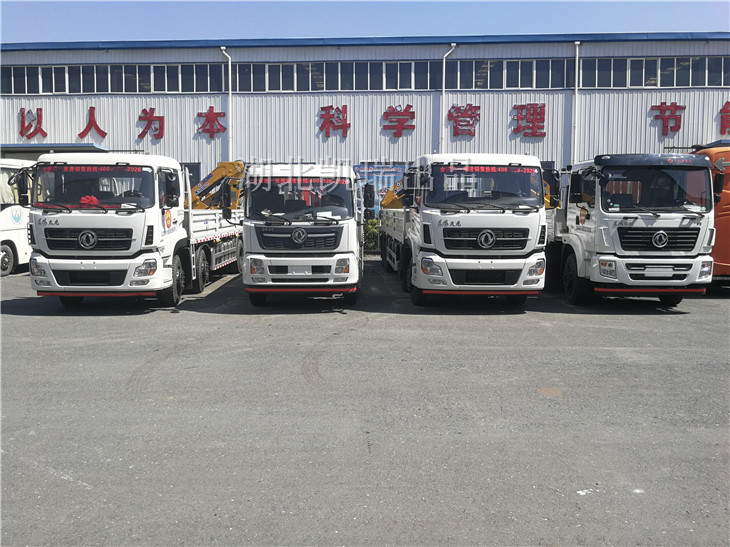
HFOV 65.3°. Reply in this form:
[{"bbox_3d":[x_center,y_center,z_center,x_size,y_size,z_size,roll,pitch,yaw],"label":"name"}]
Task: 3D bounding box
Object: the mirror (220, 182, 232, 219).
[{"bbox_3d":[-2.746,-1.440,11.350,0.200,0.690,0.120,1,6,8],"label":"mirror"}]

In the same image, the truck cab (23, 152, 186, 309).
[{"bbox_3d":[-5.183,-0.812,11.629,2.510,3.080,2.200,0,6,-2],"label":"truck cab"}]

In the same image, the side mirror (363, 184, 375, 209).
[{"bbox_3d":[0.090,-1.542,11.400,0.195,0.450,0.100,-1,5,-18],"label":"side mirror"}]

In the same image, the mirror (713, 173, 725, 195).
[{"bbox_3d":[7.030,-1.787,11.300,0.190,0.400,0.110,-1,6,-12],"label":"mirror"}]

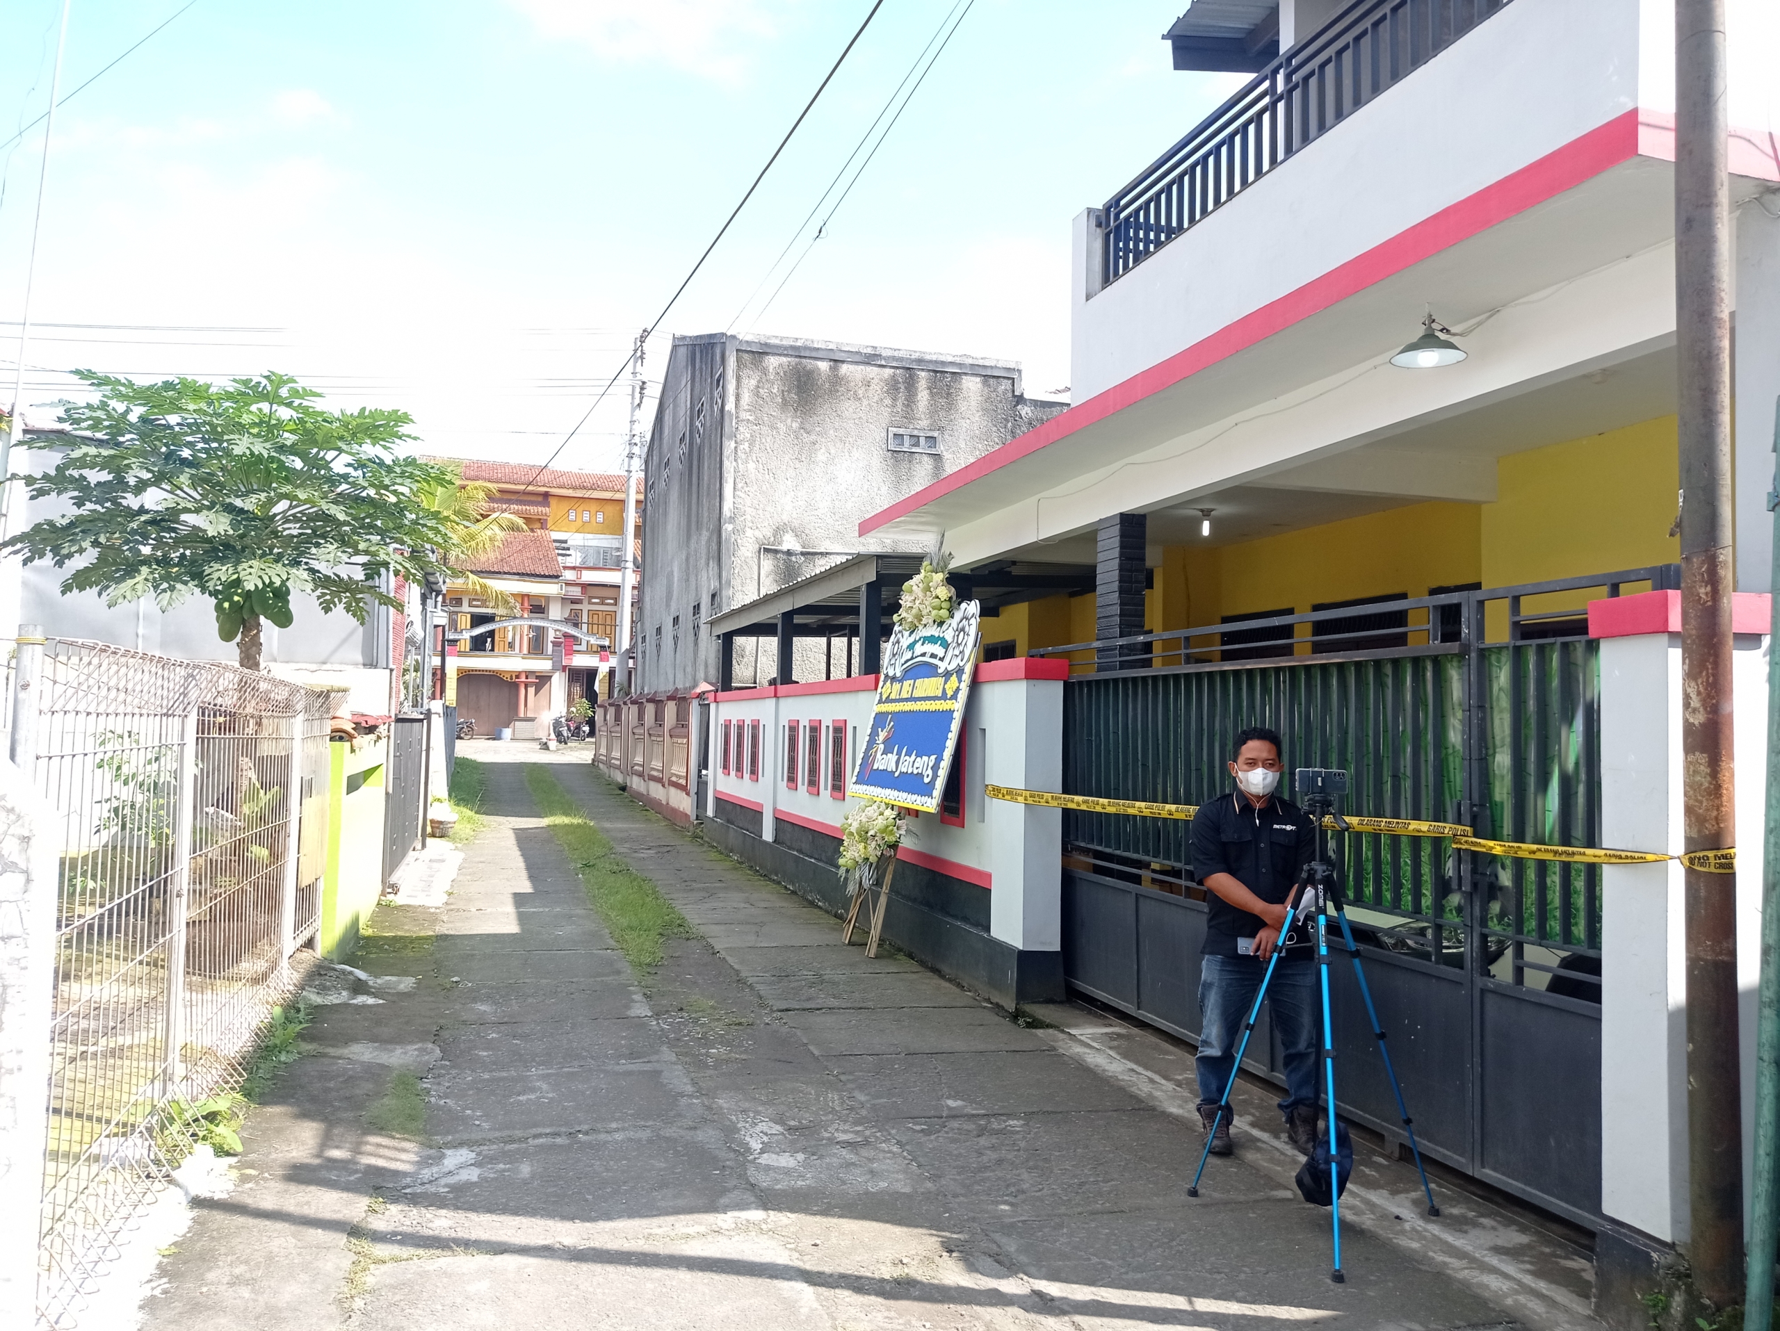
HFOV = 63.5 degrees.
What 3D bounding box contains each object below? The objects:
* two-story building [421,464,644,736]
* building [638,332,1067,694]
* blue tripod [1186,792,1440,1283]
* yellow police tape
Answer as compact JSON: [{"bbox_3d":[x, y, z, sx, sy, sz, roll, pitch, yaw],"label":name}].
[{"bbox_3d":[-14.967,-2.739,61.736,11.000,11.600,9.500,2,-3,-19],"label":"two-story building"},{"bbox_3d":[-0.752,-0.906,28.291,6.950,7.350,12.200,2,-3,-16],"label":"building"},{"bbox_3d":[1.362,1.092,4.507,0.822,1.397,0.717,1,-2,9],"label":"blue tripod"},{"bbox_3d":[1.548,0.631,6.201,0.450,0.170,5.350,2,-3,-16],"label":"yellow police tape"}]

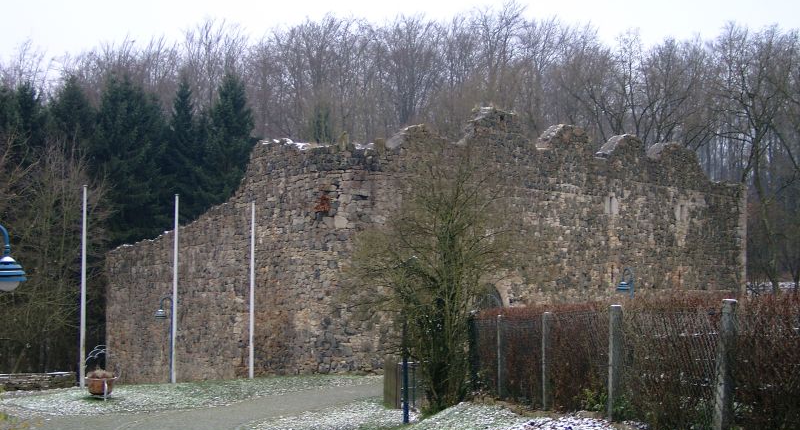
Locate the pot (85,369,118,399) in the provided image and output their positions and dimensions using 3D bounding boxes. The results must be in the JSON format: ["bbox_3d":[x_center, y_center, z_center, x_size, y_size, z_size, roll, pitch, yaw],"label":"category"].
[{"bbox_3d":[-7.647,4.342,29.600,0.830,0.760,0.800,0,-2,0],"label":"pot"}]

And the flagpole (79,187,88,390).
[{"bbox_3d":[-9.498,2.128,34.728,0.140,6.080,0.140,0,-2,0],"label":"flagpole"}]

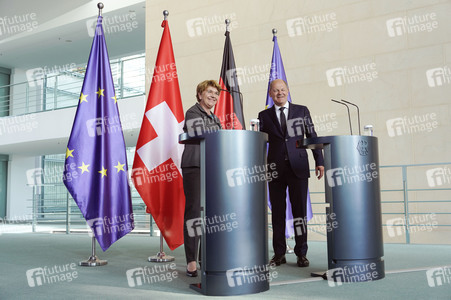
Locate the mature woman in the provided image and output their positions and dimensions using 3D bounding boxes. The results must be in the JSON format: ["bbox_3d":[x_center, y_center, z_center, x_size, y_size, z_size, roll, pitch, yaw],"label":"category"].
[{"bbox_3d":[-0.184,0.218,3.998,0.460,1.621,0.360,3,-7,-38],"label":"mature woman"}]

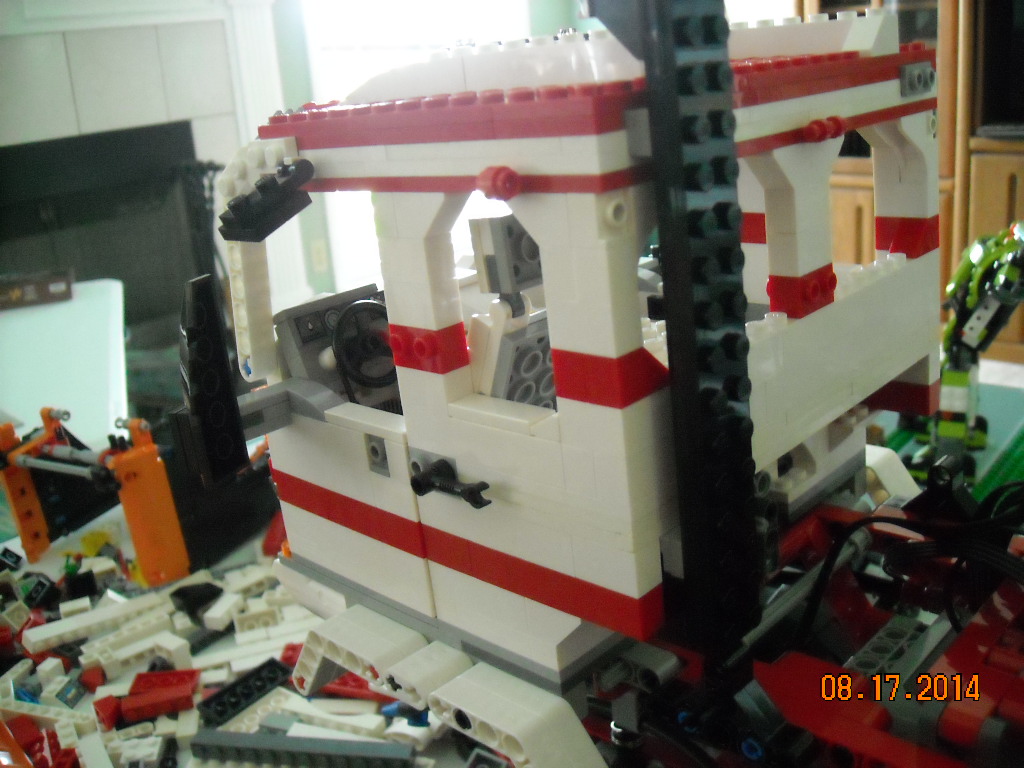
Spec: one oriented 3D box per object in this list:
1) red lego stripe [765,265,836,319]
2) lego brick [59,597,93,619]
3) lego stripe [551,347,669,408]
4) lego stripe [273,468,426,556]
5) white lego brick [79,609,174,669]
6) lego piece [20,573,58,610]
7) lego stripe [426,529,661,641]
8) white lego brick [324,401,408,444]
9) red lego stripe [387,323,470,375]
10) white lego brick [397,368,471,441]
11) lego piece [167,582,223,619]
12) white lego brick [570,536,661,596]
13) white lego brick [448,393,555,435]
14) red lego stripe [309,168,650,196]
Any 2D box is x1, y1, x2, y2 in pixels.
[{"bbox_3d":[0.066,-0.022,0.233,0.011,0.010,0.016,11,25,44],"label":"red lego stripe"},{"bbox_3d":[-0.266,0.138,0.633,0.016,0.008,0.010,-13,31,-18],"label":"lego brick"},{"bbox_3d":[0.019,-0.003,0.194,0.016,0.010,0.016,11,25,44],"label":"lego stripe"},{"bbox_3d":[-0.041,0.031,0.269,0.008,0.010,0.064,-22,22,-39],"label":"lego stripe"},{"bbox_3d":[-0.207,0.138,0.560,0.048,0.011,0.009,-19,21,-35],"label":"white lego brick"},{"bbox_3d":[-0.276,0.122,0.605,0.013,0.011,0.017,-8,17,-3],"label":"lego piece"},{"bbox_3d":[0.005,0.040,0.223,0.064,0.010,0.008,11,25,44],"label":"lego stripe"},{"bbox_3d":[-0.033,0.009,0.250,0.008,0.003,0.032,-22,22,-39],"label":"white lego brick"},{"bbox_3d":[-0.018,-0.009,0.225,0.016,0.010,0.010,11,25,44],"label":"red lego stripe"},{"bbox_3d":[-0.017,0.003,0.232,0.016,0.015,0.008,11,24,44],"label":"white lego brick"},{"bbox_3d":[-0.173,0.119,0.568,0.026,0.011,0.015,-9,17,-9],"label":"lego piece"},{"bbox_3d":[0.021,0.034,0.203,0.016,0.010,0.008,11,25,44],"label":"white lego brick"},{"bbox_3d":[-0.002,0.006,0.216,0.024,0.003,0.008,10,24,44],"label":"white lego brick"},{"bbox_3d":[-0.014,-0.041,0.211,0.095,0.003,0.010,11,24,44],"label":"red lego stripe"}]

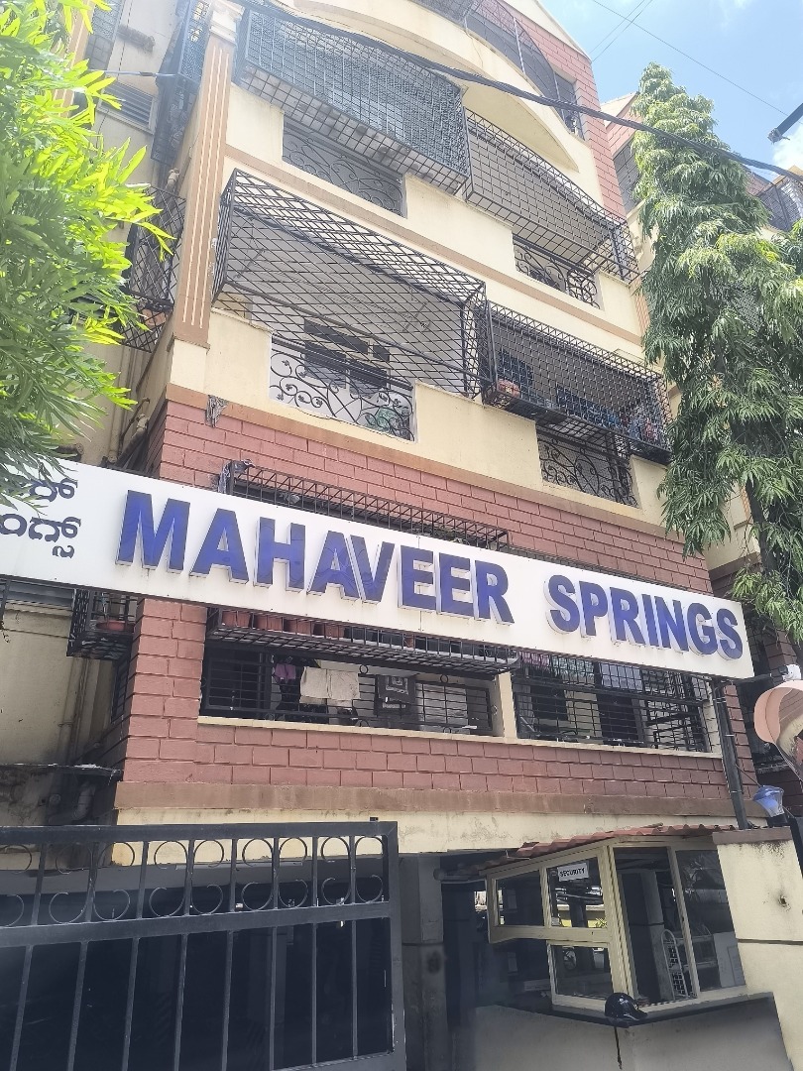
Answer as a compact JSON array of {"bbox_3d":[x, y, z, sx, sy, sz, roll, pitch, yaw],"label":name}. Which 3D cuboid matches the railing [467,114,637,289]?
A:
[{"bbox_3d":[2.205,-4.915,10.356,3.083,1.652,0.250,13,-28,-29],"label":"railing"}]

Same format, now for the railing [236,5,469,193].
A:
[{"bbox_3d":[-0.517,-5.516,8.791,2.957,1.577,0.315,13,-28,-29],"label":"railing"}]

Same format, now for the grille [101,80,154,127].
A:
[{"bbox_3d":[-3.378,-5.364,8.841,0.540,0.575,0.100,13,-28,-29],"label":"grille"}]

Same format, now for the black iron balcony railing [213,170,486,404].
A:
[{"bbox_3d":[-0.406,-2.521,7.402,2.956,1.405,0.374,13,-28,-29],"label":"black iron balcony railing"}]

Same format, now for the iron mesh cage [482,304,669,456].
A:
[{"bbox_3d":[2.246,-1.843,8.889,2.954,1.250,0.302,13,-28,-29],"label":"iron mesh cage"}]

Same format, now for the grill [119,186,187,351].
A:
[{"bbox_3d":[-2.476,-2.624,7.016,0.380,1.362,0.770,13,-28,-29],"label":"grill"}]

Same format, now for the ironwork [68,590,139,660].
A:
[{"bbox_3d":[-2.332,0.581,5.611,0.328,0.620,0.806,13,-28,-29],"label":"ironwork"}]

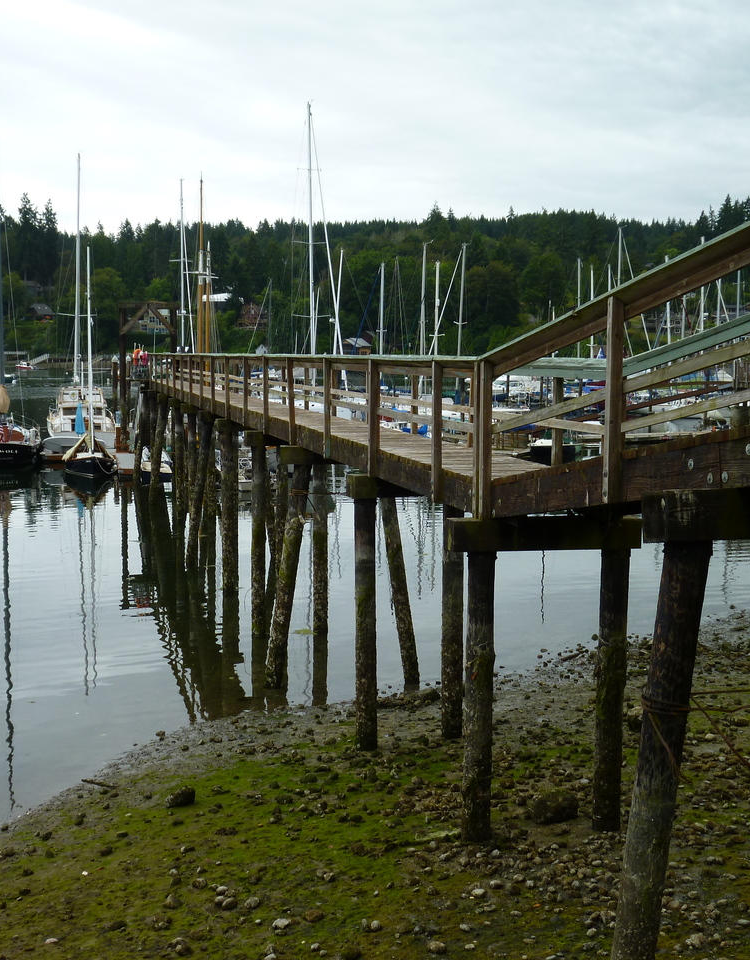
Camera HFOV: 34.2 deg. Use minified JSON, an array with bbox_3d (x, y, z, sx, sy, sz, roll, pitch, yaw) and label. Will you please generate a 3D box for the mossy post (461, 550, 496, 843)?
[{"bbox_3d":[0.975,2.037,11.362,0.265,2.774,0.265,-1,6,-14],"label":"mossy post"}]

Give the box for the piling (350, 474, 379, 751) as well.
[{"bbox_3d":[-0.120,1.697,15.382,0.280,3.499,0.280,0,6,0],"label":"piling"}]

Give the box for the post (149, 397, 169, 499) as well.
[{"bbox_3d":[-7.910,-0.984,44.735,0.310,3.732,0.310,6,4,-15],"label":"post"}]

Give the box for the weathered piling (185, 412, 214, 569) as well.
[{"bbox_3d":[-4.591,0.404,32.191,0.270,3.922,0.270,6,4,-15],"label":"weathered piling"}]

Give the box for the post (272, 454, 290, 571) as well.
[{"bbox_3d":[-2.178,0.830,28.506,0.255,3.651,0.255,-1,6,-14],"label":"post"}]

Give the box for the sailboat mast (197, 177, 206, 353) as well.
[{"bbox_3d":[-10.541,-11.175,74.514,0.270,14.666,0.270,-1,6,-14],"label":"sailboat mast"}]

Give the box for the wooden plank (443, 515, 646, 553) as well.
[{"bbox_3d":[1.575,0.490,11.317,1.806,0.271,0.250,-1,6,-12],"label":"wooden plank"}]

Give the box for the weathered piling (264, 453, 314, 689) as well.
[{"bbox_3d":[-1.422,1.593,20.159,0.285,3.756,0.285,7,4,-15],"label":"weathered piling"}]

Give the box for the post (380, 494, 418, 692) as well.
[{"bbox_3d":[0.405,1.648,20.447,0.260,3.801,0.260,-6,8,1],"label":"post"}]

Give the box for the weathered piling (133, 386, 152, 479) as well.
[{"bbox_3d":[-10.071,-1.952,52.513,0.300,3.977,0.300,4,5,-11],"label":"weathered piling"}]

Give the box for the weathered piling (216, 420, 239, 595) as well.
[{"bbox_3d":[-3.412,0.619,28.328,0.340,4.048,0.340,-1,6,-7],"label":"weathered piling"}]

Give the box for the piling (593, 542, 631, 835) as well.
[{"bbox_3d":[2.273,2.053,11.804,0.270,2.792,0.270,1,6,11],"label":"piling"}]

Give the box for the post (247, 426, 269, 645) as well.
[{"bbox_3d":[-2.273,1.212,23.960,0.270,3.749,0.270,-1,6,-14],"label":"post"}]

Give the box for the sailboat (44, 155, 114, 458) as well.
[{"bbox_3d":[-17.756,-10.594,72.519,3.650,17.215,11.000,-1,6,-15],"label":"sailboat"}]

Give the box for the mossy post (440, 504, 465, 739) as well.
[{"bbox_3d":[1.006,1.784,15.686,0.270,3.165,0.270,0,6,4],"label":"mossy post"}]

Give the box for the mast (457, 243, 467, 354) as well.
[{"bbox_3d":[6.768,-11.857,94.043,0.200,12.711,0.200,-1,6,-14],"label":"mast"}]

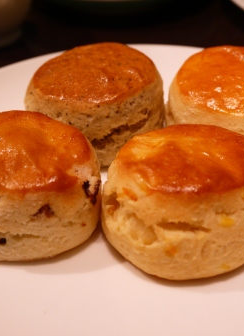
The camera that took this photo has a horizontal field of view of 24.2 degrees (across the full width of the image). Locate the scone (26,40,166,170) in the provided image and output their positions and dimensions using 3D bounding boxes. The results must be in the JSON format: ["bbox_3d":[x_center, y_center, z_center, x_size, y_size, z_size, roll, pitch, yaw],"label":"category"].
[{"bbox_3d":[-0.012,-0.032,0.270,0.064,0.039,0.064,-1,37,0],"label":"scone"}]

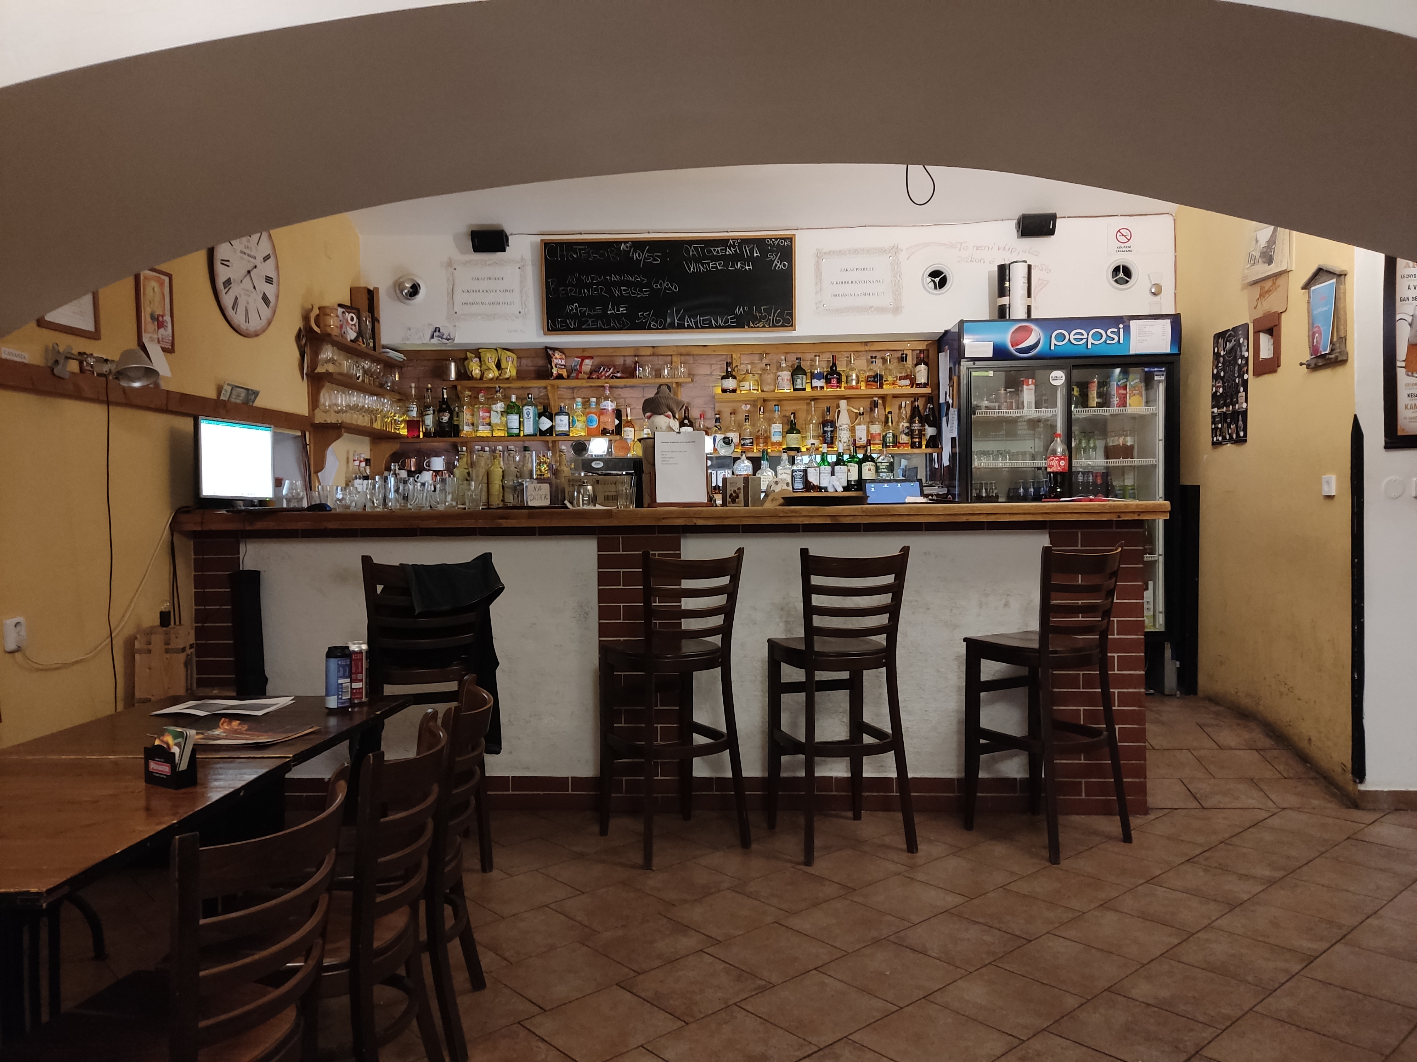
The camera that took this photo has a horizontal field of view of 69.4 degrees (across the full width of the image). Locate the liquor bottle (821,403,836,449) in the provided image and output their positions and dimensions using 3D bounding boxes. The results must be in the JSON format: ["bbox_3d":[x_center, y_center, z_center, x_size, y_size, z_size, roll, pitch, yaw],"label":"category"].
[{"bbox_3d":[0.704,-0.615,6.015,0.085,0.255,0.080,-1,1,2],"label":"liquor bottle"}]

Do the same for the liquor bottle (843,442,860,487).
[{"bbox_3d":[0.825,-0.371,5.867,0.080,0.300,0.080,-1,1,2],"label":"liquor bottle"}]

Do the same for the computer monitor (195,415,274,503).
[{"bbox_3d":[-2.124,-0.299,4.617,0.160,0.390,0.450,0,1,17],"label":"computer monitor"}]

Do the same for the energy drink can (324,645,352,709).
[{"bbox_3d":[-0.989,0.393,2.734,0.066,0.168,0.066,-1,1,0],"label":"energy drink can"}]

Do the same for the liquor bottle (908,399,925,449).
[{"bbox_3d":[1.290,-0.667,6.339,0.081,0.312,0.081,-1,1,3],"label":"liquor bottle"}]

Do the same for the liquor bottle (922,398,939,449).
[{"bbox_3d":[1.381,-0.670,6.335,0.082,0.319,0.082,-1,1,3],"label":"liquor bottle"}]

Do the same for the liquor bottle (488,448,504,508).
[{"bbox_3d":[-0.970,-0.249,4.680,0.069,0.268,0.069,-1,1,3],"label":"liquor bottle"}]

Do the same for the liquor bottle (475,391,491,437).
[{"bbox_3d":[-1.419,-0.743,6.480,0.088,0.301,0.088,-1,1,3],"label":"liquor bottle"}]

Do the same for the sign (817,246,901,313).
[{"bbox_3d":[0.918,-1.526,6.235,0.530,0.412,0.015,-1,1,3],"label":"sign"}]

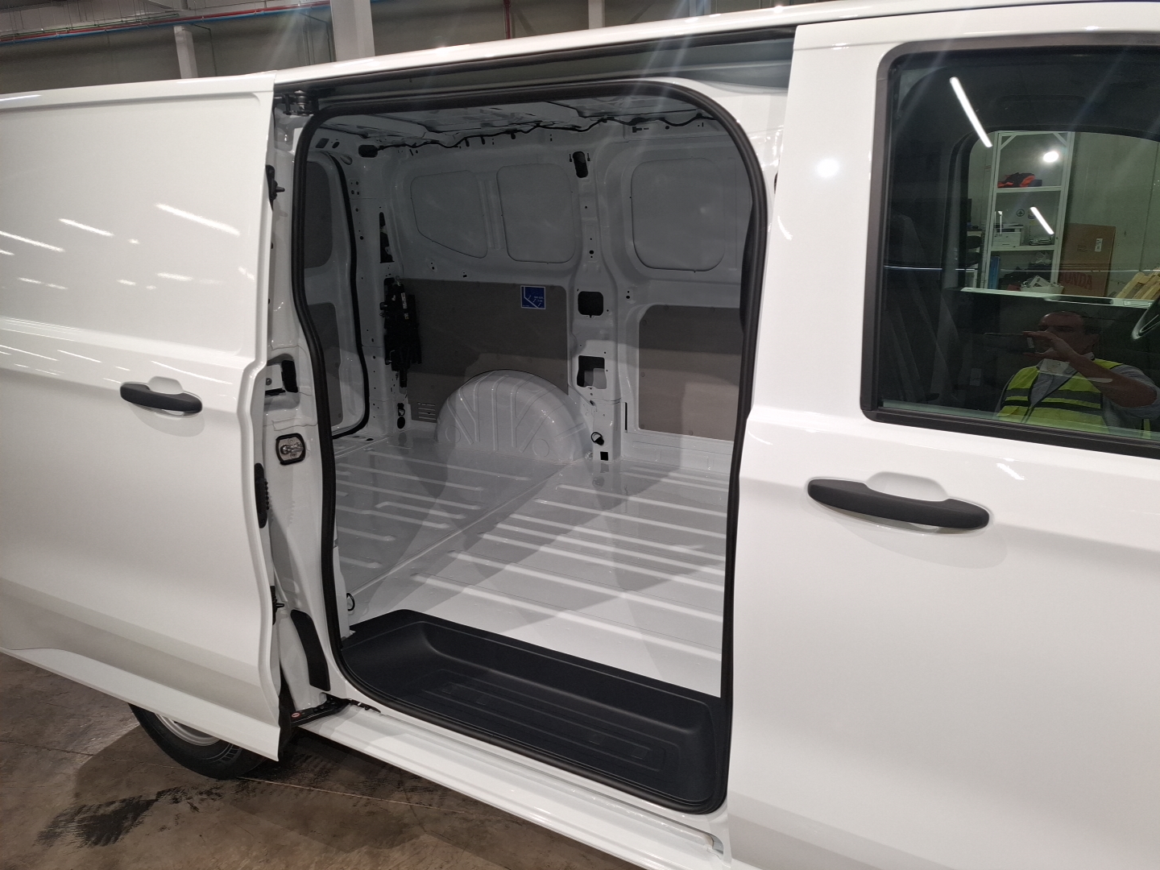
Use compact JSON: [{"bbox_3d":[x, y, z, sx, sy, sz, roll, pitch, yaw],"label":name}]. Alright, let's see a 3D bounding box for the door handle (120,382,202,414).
[{"bbox_3d":[-0.939,-0.078,1.691,0.250,0.039,0.049,7,18,24],"label":"door handle"}]

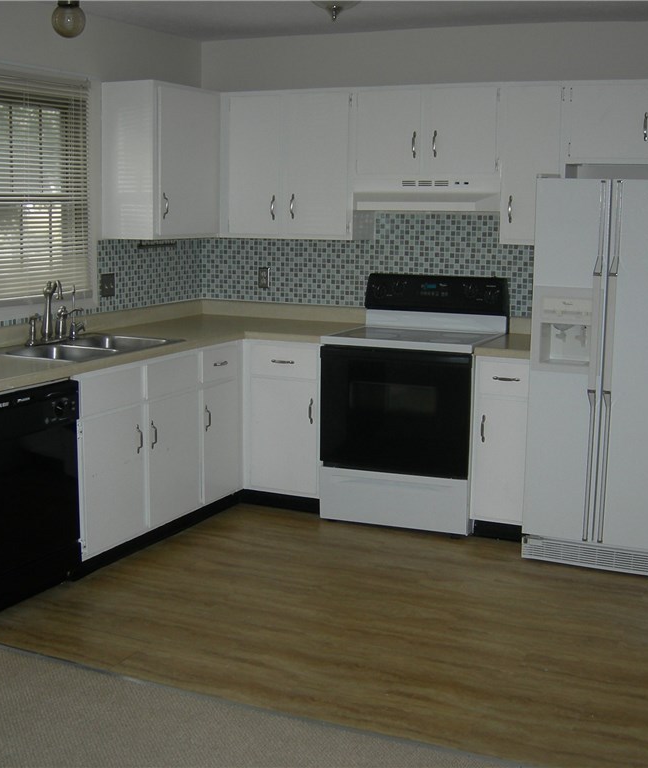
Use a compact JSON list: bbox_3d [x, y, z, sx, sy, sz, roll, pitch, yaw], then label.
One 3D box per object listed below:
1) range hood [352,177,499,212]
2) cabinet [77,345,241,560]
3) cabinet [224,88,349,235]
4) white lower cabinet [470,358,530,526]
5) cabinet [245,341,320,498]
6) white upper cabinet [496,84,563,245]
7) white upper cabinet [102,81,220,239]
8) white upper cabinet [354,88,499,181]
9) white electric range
[{"bbox_3d":[0.522,-0.925,5.217,0.761,0.154,0.450,5,10,25],"label":"range hood"},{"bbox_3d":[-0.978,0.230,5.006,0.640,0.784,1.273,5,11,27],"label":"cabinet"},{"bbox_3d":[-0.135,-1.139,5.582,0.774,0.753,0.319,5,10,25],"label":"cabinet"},{"bbox_3d":[0.937,0.224,5.085,0.275,0.784,0.605,5,11,27],"label":"white lower cabinet"},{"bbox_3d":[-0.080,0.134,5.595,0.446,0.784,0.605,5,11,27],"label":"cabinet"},{"bbox_3d":[1.017,-1.029,5.029,0.281,0.753,0.319,5,10,25],"label":"white upper cabinet"},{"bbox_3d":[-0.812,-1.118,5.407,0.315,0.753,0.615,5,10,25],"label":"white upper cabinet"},{"bbox_3d":[0.554,-1.226,5.227,0.761,0.443,0.319,5,10,25],"label":"white upper cabinet"},{"bbox_3d":[0.453,0.077,5.279,0.764,1.185,0.640,5,11,27],"label":"white electric range"}]

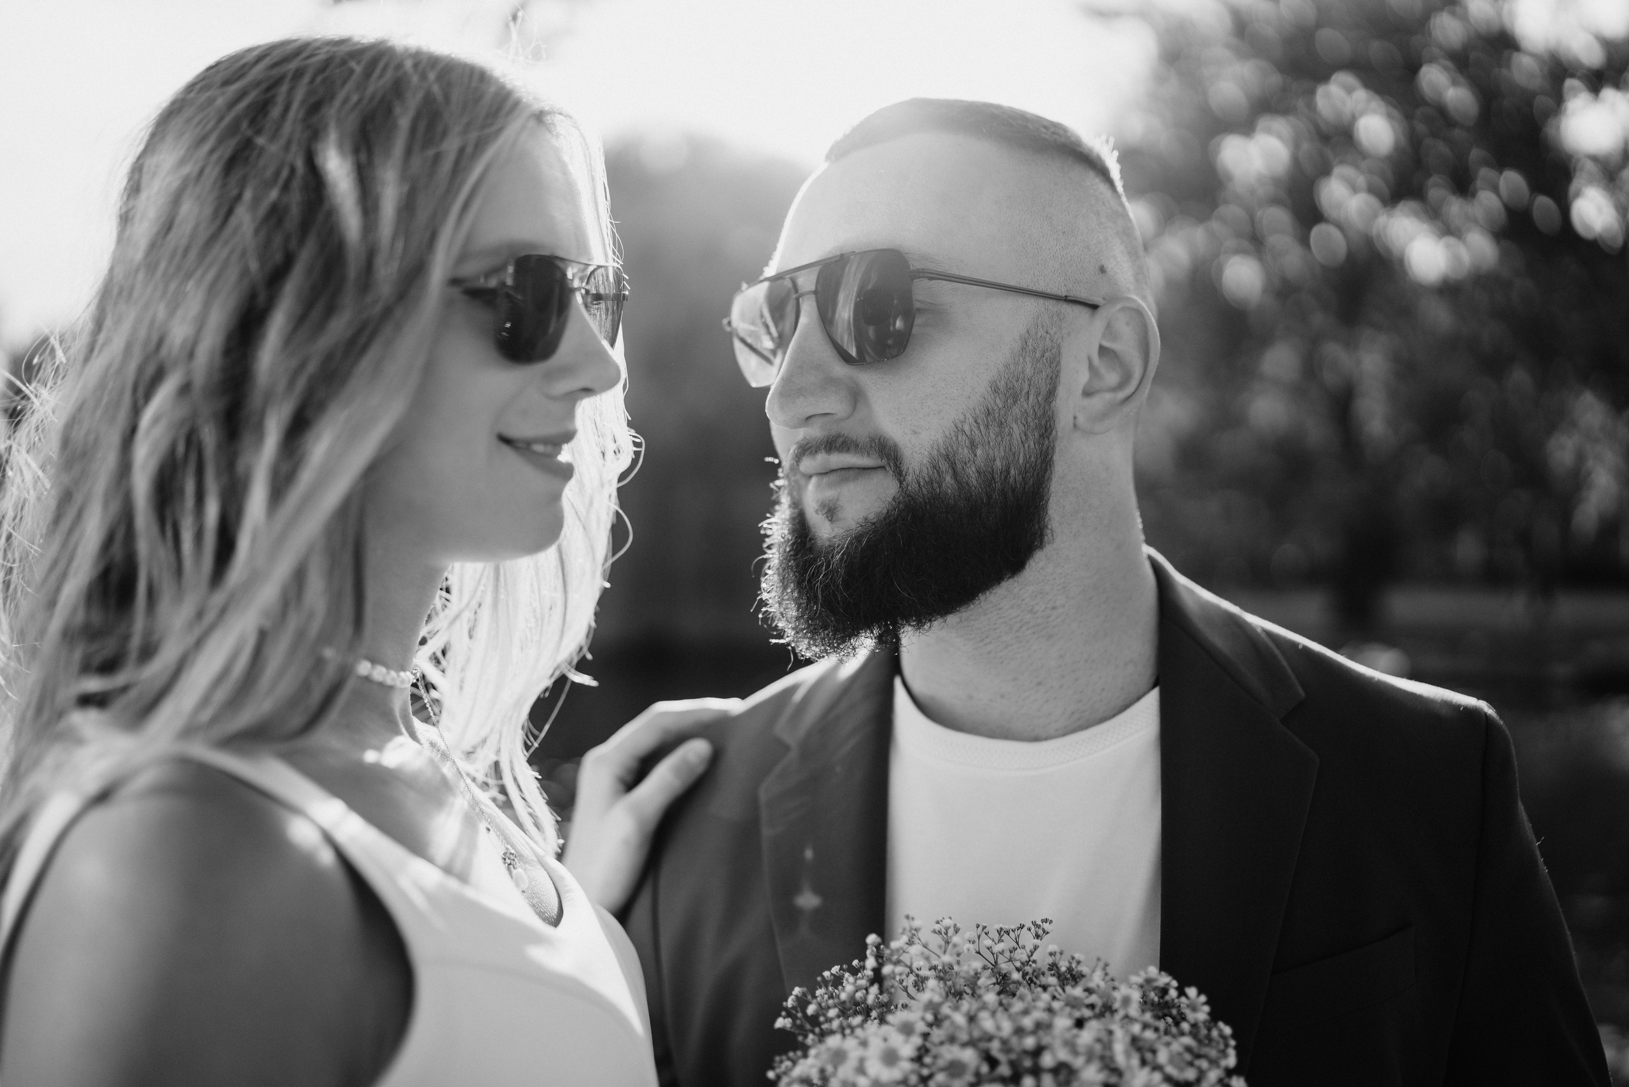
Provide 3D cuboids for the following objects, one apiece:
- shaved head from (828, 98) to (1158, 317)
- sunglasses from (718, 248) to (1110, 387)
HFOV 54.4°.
[{"bbox_3d":[0.083,-0.134,0.761,0.185,0.150,0.158,1,-3,-36],"label":"shaved head"},{"bbox_3d":[0.053,-0.098,0.738,0.146,0.050,0.142,1,-3,-36],"label":"sunglasses"}]

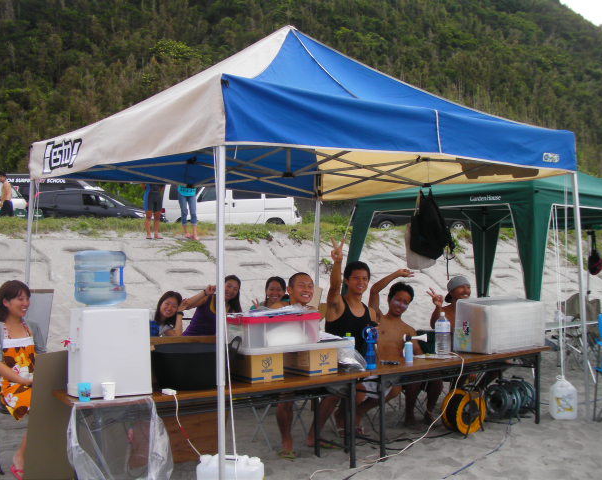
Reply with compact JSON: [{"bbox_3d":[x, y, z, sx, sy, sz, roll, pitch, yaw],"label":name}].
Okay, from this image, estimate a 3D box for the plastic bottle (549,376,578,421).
[{"bbox_3d":[2.060,1.240,5.520,0.215,0.335,0.190,0,0,18],"label":"plastic bottle"}]

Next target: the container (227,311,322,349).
[{"bbox_3d":[-0.197,0.530,4.241,0.560,0.175,0.330,1,-1,-35],"label":"container"}]

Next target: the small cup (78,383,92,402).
[{"bbox_3d":[-1.100,0.777,3.590,0.072,0.087,0.072,0,0,0],"label":"small cup"}]

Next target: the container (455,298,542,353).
[{"bbox_3d":[1.537,0.656,5.430,0.639,0.367,0.329,1,-1,-35],"label":"container"}]

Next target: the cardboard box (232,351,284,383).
[{"bbox_3d":[-0.266,0.728,4.144,0.213,0.168,0.280,1,-1,-35],"label":"cardboard box"}]

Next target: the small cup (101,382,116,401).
[{"bbox_3d":[-0.966,0.763,3.537,0.073,0.086,0.073,0,-1,0],"label":"small cup"}]

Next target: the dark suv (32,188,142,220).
[{"bbox_3d":[-7.300,-0.890,24.000,4.650,1.650,1.750,0,-1,2],"label":"dark suv"}]

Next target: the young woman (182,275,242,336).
[{"bbox_3d":[-0.670,0.830,5.200,0.520,1.150,0.680,0,0,-18],"label":"young woman"}]

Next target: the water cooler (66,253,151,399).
[{"bbox_3d":[-1.055,0.435,3.860,0.390,0.765,0.320,0,0,-26],"label":"water cooler"}]

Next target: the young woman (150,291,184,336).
[{"bbox_3d":[-1.020,0.900,5.200,0.460,1.020,0.650,0,0,-18],"label":"young woman"}]

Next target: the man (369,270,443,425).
[{"bbox_3d":[0.806,0.810,5.420,0.550,1.150,0.620,0,-1,-10],"label":"man"}]

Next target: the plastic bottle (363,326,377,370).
[{"bbox_3d":[0.446,0.690,4.482,0.095,0.275,0.085,0,-1,0],"label":"plastic bottle"}]

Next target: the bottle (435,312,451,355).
[{"bbox_3d":[1.035,0.673,5.100,0.105,0.305,0.100,0,0,12],"label":"bottle"}]

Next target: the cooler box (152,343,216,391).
[{"bbox_3d":[-0.593,0.703,3.993,0.420,0.210,0.350,1,-1,-35],"label":"cooler box"}]

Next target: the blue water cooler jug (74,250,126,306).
[{"bbox_3d":[-1.100,0.212,3.840,0.275,0.320,0.275,0,0,-26],"label":"blue water cooler jug"}]

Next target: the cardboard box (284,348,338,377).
[{"bbox_3d":[0.060,0.733,4.372,0.213,0.168,0.280,1,-1,-35],"label":"cardboard box"}]

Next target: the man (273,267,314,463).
[{"bbox_3d":[-0.070,0.800,4.780,0.470,1.190,0.660,0,0,-20],"label":"man"}]

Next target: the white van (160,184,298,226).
[{"bbox_3d":[-2.250,-1.360,22.800,4.500,1.950,1.720,0,0,13],"label":"white van"}]

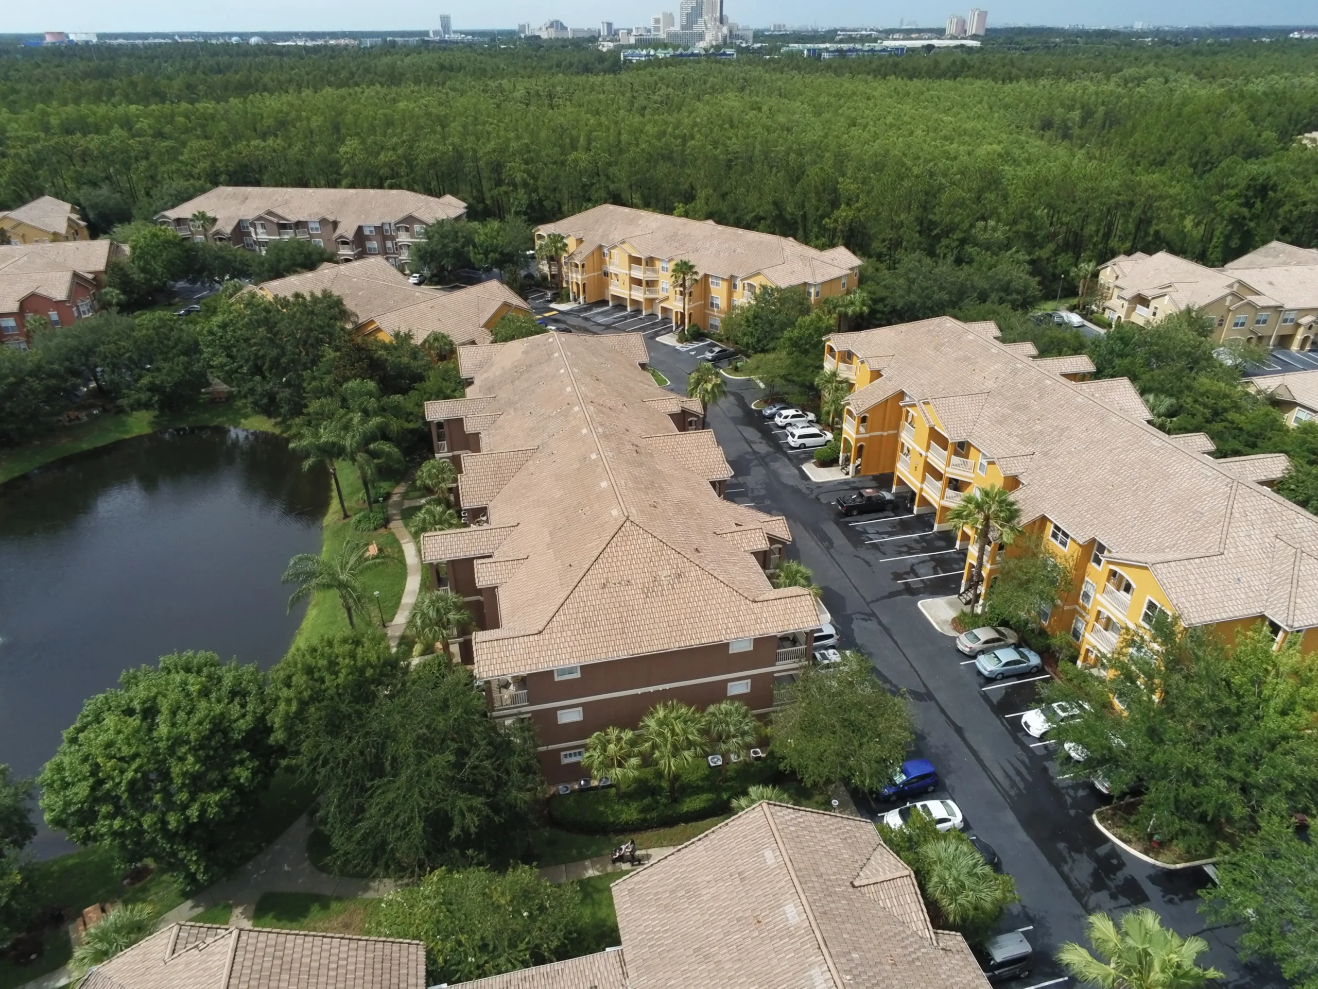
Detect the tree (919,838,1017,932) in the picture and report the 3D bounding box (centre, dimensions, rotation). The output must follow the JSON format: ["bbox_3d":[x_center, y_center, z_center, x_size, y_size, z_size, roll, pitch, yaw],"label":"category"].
[{"bbox_3d":[14.204,19.281,41.620,4.161,6.902,4.060,0,28,0],"label":"tree"}]

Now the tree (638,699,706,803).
[{"bbox_3d":[0.824,14.915,49.764,3.755,7.105,3.755,0,28,0],"label":"tree"}]

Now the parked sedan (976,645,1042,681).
[{"bbox_3d":[24.725,11.679,61.534,4.800,1.460,1.830,-7,29,-12],"label":"parked sedan"}]

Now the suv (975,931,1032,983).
[{"bbox_3d":[15.907,22.377,42.191,4.300,1.680,1.770,-8,29,-14],"label":"suv"}]

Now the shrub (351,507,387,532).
[{"bbox_3d":[-26.320,2.291,79.520,3.300,1.700,3.000,0,28,0],"label":"shrub"}]

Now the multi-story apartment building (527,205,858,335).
[{"bbox_3d":[4.453,-37.537,141.452,25.984,13.804,57.855,-25,37,-38],"label":"multi-story apartment building"}]

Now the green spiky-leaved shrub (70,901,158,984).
[{"bbox_3d":[-26.251,21.640,42.165,3.600,2.700,3.600,0,28,0],"label":"green spiky-leaved shrub"}]

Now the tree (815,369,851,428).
[{"bbox_3d":[19.508,-10.219,96.916,3.958,7.003,3.857,0,28,0],"label":"tree"}]

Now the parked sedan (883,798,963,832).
[{"bbox_3d":[14.929,18.300,49.270,4.600,1.440,1.800,-7,29,-12],"label":"parked sedan"}]

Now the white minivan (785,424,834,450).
[{"bbox_3d":[16.714,-6.370,96.109,5.050,1.750,1.930,-8,29,-14],"label":"white minivan"}]

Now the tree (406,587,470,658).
[{"bbox_3d":[-15.079,9.699,60.687,4.100,7.000,4.100,0,28,0],"label":"tree"}]

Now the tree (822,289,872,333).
[{"bbox_3d":[25.736,-23.951,121.748,6.300,8.600,5.200,0,28,0],"label":"tree"}]

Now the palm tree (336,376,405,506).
[{"bbox_3d":[-26.024,-3.328,79.828,6.090,11.368,5.887,0,28,0],"label":"palm tree"}]

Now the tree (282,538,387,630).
[{"bbox_3d":[-22.622,7.352,63.342,8.000,7.800,8.000,0,28,0],"label":"tree"}]

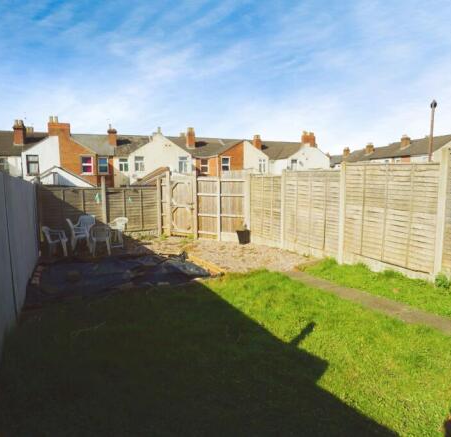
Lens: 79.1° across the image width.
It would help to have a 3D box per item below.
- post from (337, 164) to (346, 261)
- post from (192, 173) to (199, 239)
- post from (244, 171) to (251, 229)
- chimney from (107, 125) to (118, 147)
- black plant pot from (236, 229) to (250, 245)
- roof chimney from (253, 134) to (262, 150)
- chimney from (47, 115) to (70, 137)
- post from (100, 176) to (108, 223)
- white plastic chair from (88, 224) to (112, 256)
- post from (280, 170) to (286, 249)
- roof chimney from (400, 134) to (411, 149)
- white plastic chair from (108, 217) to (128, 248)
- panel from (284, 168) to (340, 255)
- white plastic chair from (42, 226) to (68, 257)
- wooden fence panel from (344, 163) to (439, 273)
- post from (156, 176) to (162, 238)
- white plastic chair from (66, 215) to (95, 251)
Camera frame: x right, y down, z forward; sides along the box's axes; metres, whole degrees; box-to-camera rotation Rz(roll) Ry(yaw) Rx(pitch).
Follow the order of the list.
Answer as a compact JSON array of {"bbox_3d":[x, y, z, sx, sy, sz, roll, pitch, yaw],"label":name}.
[{"bbox_3d":[2.646,-0.114,6.200,0.110,2.280,0.110,-4,7,-34],"label":"post"},{"bbox_3d":[-1.012,-0.426,9.300,0.120,2.250,0.120,1,7,7],"label":"post"},{"bbox_3d":[0.753,-0.411,9.350,0.110,2.300,0.110,-4,7,-34],"label":"post"},{"bbox_3d":[-12.832,-9.391,31.000,0.950,2.500,0.750,-2,7,-19],"label":"chimney"},{"bbox_3d":[0.570,0.596,8.650,0.430,0.380,0.430,0,7,0],"label":"black plant pot"},{"bbox_3d":[3.692,-8.714,31.300,0.700,1.730,0.700,-2,6,-19],"label":"roof chimney"},{"bbox_3d":[-14.027,-7.818,23.000,1.500,1.740,0.600,-2,6,-19],"label":"chimney"},{"bbox_3d":[-3.767,-0.327,8.500,0.110,1.950,0.110,-2,6,-12],"label":"post"},{"bbox_3d":[-3.371,0.573,7.350,0.550,0.800,0.540,-2,7,-18],"label":"white plastic chair"},{"bbox_3d":[1.657,-0.257,7.800,0.110,2.240,0.110,-4,7,-34],"label":"post"},{"bbox_3d":[21.134,-8.944,32.000,0.700,1.650,0.650,-3,7,-23],"label":"roof chimney"},{"bbox_3d":[-3.096,0.414,7.900,0.540,0.820,0.540,-1,7,-11],"label":"white plastic chair"},{"bbox_3d":[2.075,-0.224,6.800,0.060,1.850,1.800,-4,8,-31],"label":"panel"},{"bbox_3d":[-4.546,0.615,7.300,0.540,0.760,0.550,-2,6,-17],"label":"white plastic chair"},{"bbox_3d":[3.164,-0.114,5.450,0.050,1.880,1.770,-4,7,-34],"label":"wooden fence panel"},{"bbox_3d":[-2.357,-0.411,9.750,0.120,2.120,0.120,2,7,18],"label":"post"},{"bbox_3d":[-3.930,0.382,7.450,0.570,0.880,0.580,-2,6,-12],"label":"white plastic chair"}]

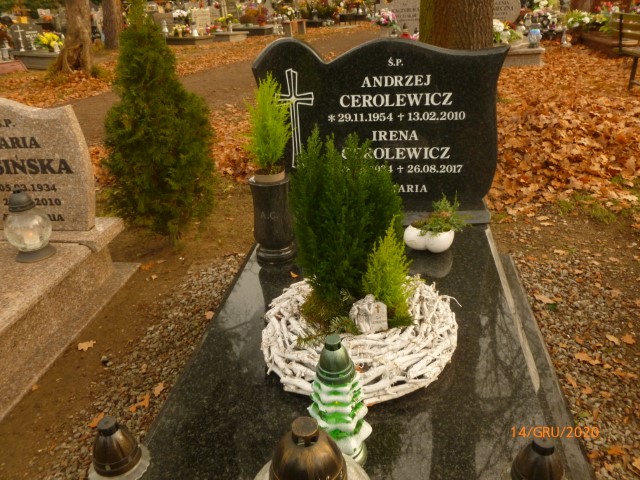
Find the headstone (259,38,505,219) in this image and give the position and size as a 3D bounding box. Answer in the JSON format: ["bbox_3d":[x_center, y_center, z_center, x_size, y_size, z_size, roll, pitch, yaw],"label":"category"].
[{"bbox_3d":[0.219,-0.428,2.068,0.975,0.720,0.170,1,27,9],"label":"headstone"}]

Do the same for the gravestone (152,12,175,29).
[{"bbox_3d":[-4.297,-6.169,14.556,0.680,0.480,0.160,1,27,9],"label":"gravestone"}]

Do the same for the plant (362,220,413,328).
[{"bbox_3d":[0.188,0.098,1.428,0.140,0.335,0.140,1,27,9],"label":"plant"}]

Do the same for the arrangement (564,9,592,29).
[{"bbox_3d":[4.539,-3.879,9.079,0.480,0.360,0.400,1,27,9],"label":"arrangement"}]

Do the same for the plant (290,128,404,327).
[{"bbox_3d":[0.076,-0.036,1.441,0.310,0.570,0.280,1,27,9],"label":"plant"}]

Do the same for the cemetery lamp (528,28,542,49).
[{"bbox_3d":[3.201,-2.997,7.704,0.185,0.275,0.185,1,27,9],"label":"cemetery lamp"}]

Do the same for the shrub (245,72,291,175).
[{"bbox_3d":[-0.171,-0.369,1.736,0.165,0.380,0.155,1,27,9],"label":"shrub"}]

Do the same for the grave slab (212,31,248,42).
[{"bbox_3d":[-2.701,-5.698,14.366,0.900,0.250,1.500,1,27,9],"label":"grave slab"}]

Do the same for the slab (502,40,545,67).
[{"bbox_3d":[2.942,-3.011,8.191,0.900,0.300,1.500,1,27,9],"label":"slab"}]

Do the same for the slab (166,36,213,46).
[{"bbox_3d":[-3.596,-5.476,14.024,0.970,0.250,1.400,1,27,9],"label":"slab"}]

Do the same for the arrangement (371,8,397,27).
[{"bbox_3d":[1.054,-3.688,8.607,0.430,0.300,0.360,1,27,9],"label":"arrangement"}]

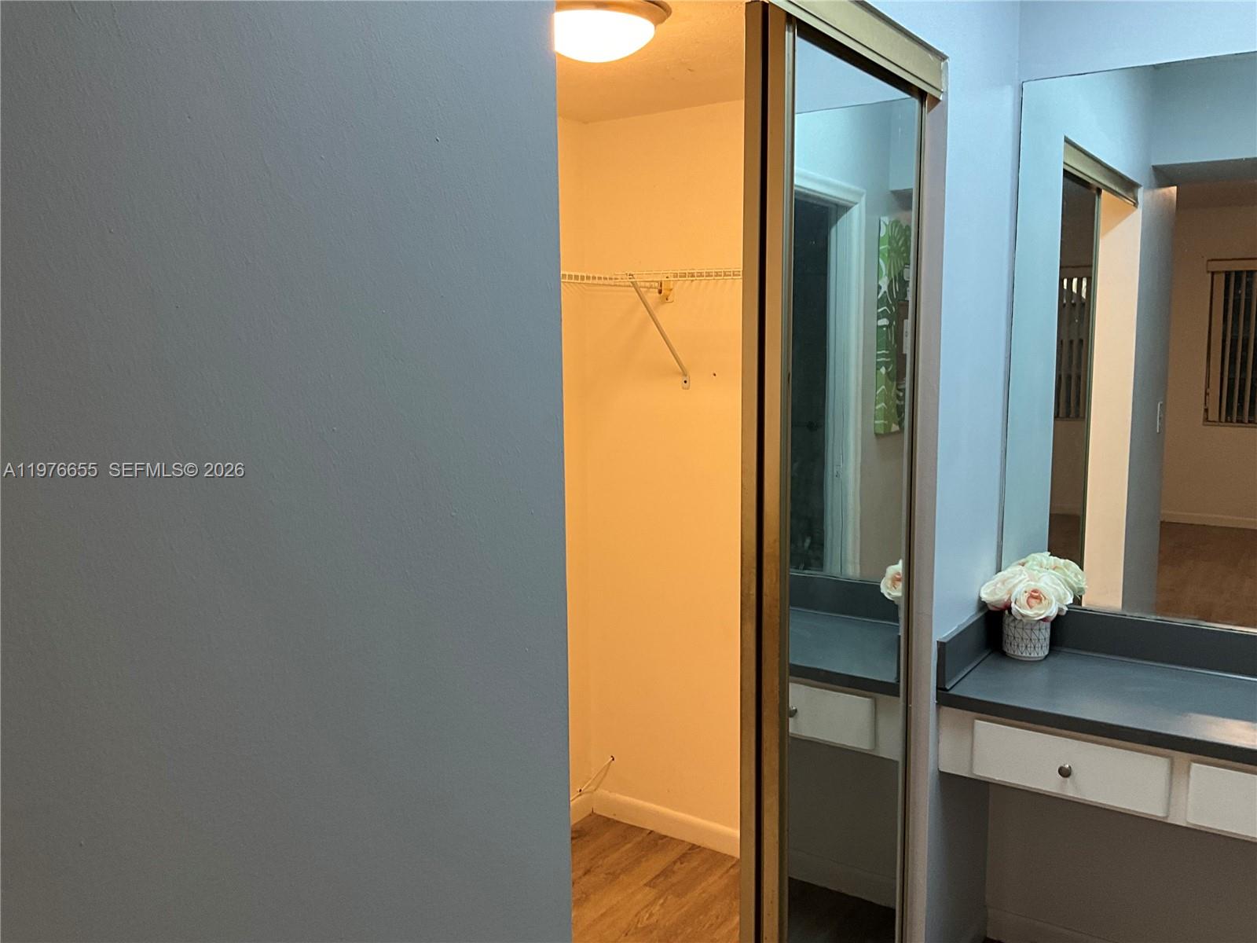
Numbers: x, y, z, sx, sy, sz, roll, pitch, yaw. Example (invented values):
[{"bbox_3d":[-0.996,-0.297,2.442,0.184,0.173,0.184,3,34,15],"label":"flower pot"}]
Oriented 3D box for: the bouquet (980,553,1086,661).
[{"bbox_3d":[0.925,0.322,2.432,0.188,0.214,0.180,5,9,34],"label":"bouquet"}]

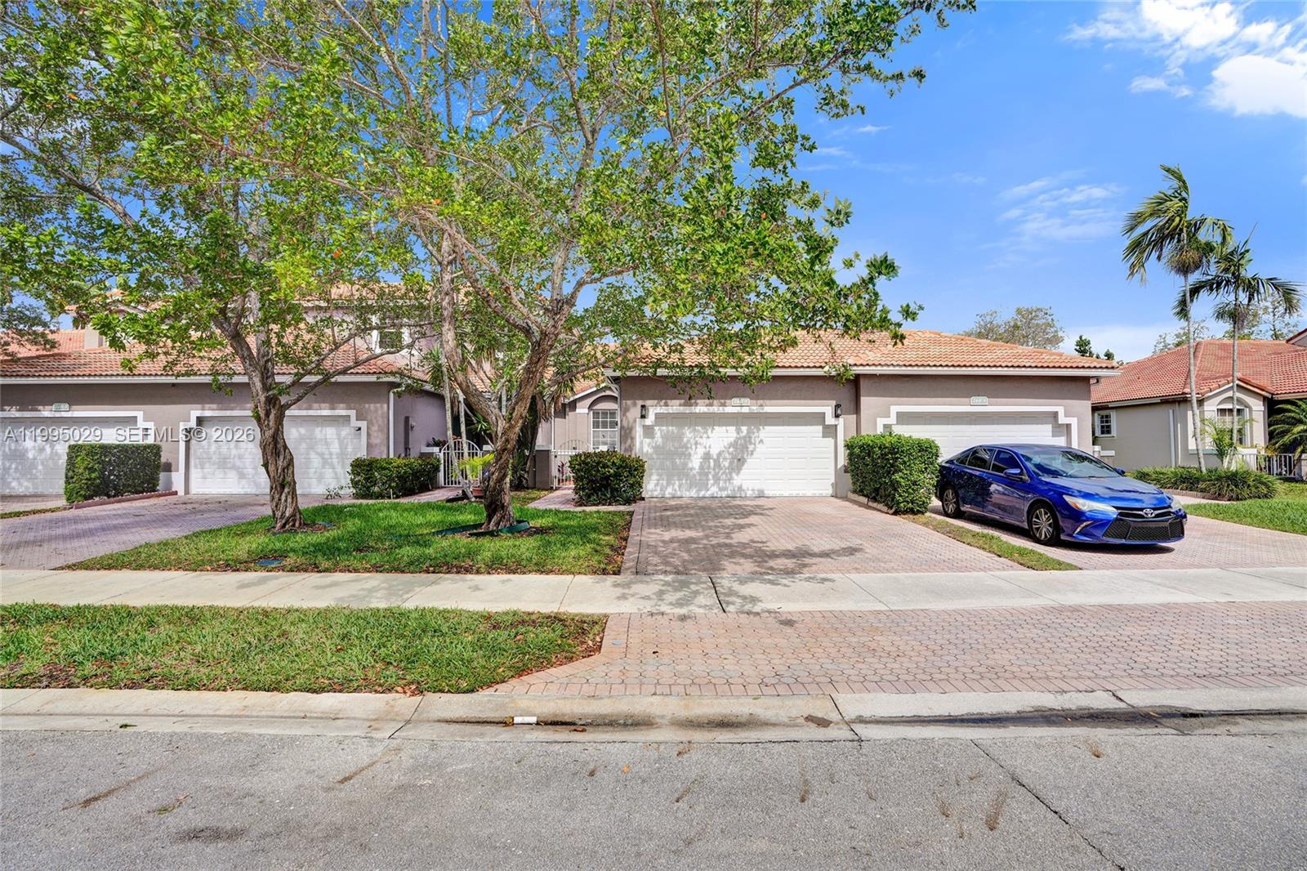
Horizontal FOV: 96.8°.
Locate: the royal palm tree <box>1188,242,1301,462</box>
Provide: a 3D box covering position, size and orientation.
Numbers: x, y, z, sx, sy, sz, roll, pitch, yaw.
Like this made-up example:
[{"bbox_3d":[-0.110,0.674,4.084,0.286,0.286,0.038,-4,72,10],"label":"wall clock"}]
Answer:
[{"bbox_3d":[16.750,-2.150,16.600,3.500,7.400,3.200,0,0,0],"label":"royal palm tree"}]

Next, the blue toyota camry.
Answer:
[{"bbox_3d":[6.980,0.950,10.500,1.830,1.470,4.850,0,1,0],"label":"blue toyota camry"}]

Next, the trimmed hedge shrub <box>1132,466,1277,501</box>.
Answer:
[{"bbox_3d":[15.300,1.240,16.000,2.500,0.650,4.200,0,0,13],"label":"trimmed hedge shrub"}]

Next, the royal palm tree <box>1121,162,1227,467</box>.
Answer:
[{"bbox_3d":[14.850,-3.100,16.500,3.100,9.200,2.800,0,0,0],"label":"royal palm tree"}]

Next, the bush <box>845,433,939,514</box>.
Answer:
[{"bbox_3d":[5.400,0.820,13.000,1.250,1.600,2.300,0,0,0],"label":"bush"}]

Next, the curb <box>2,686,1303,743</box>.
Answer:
[{"bbox_3d":[0.000,1.920,4.080,9.300,0.150,0.650,0,0,0],"label":"curb"}]

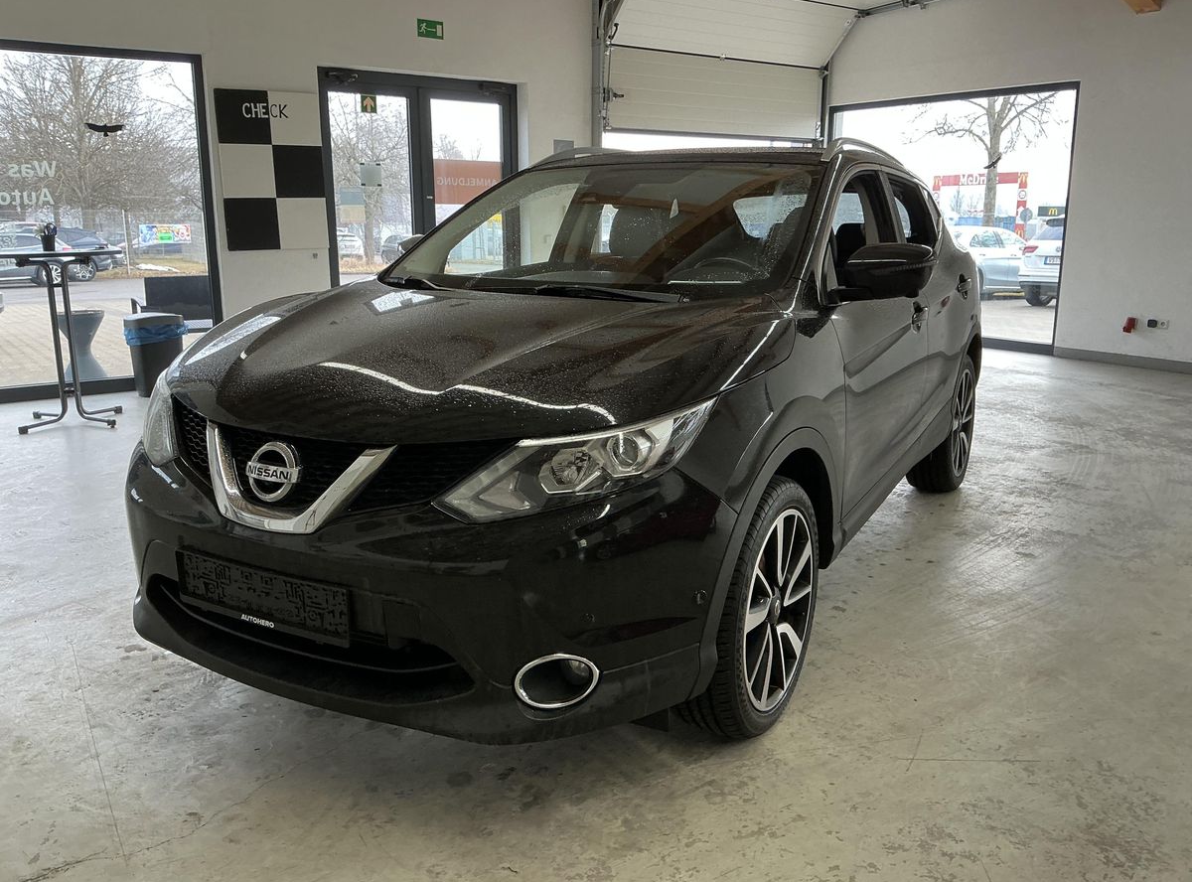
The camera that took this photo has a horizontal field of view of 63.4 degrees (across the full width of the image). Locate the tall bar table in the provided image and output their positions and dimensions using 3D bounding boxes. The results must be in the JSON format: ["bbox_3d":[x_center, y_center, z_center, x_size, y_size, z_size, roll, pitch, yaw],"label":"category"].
[{"bbox_3d":[-3.526,-0.665,6.387,0.800,1.115,0.800,-9,15,-34],"label":"tall bar table"}]

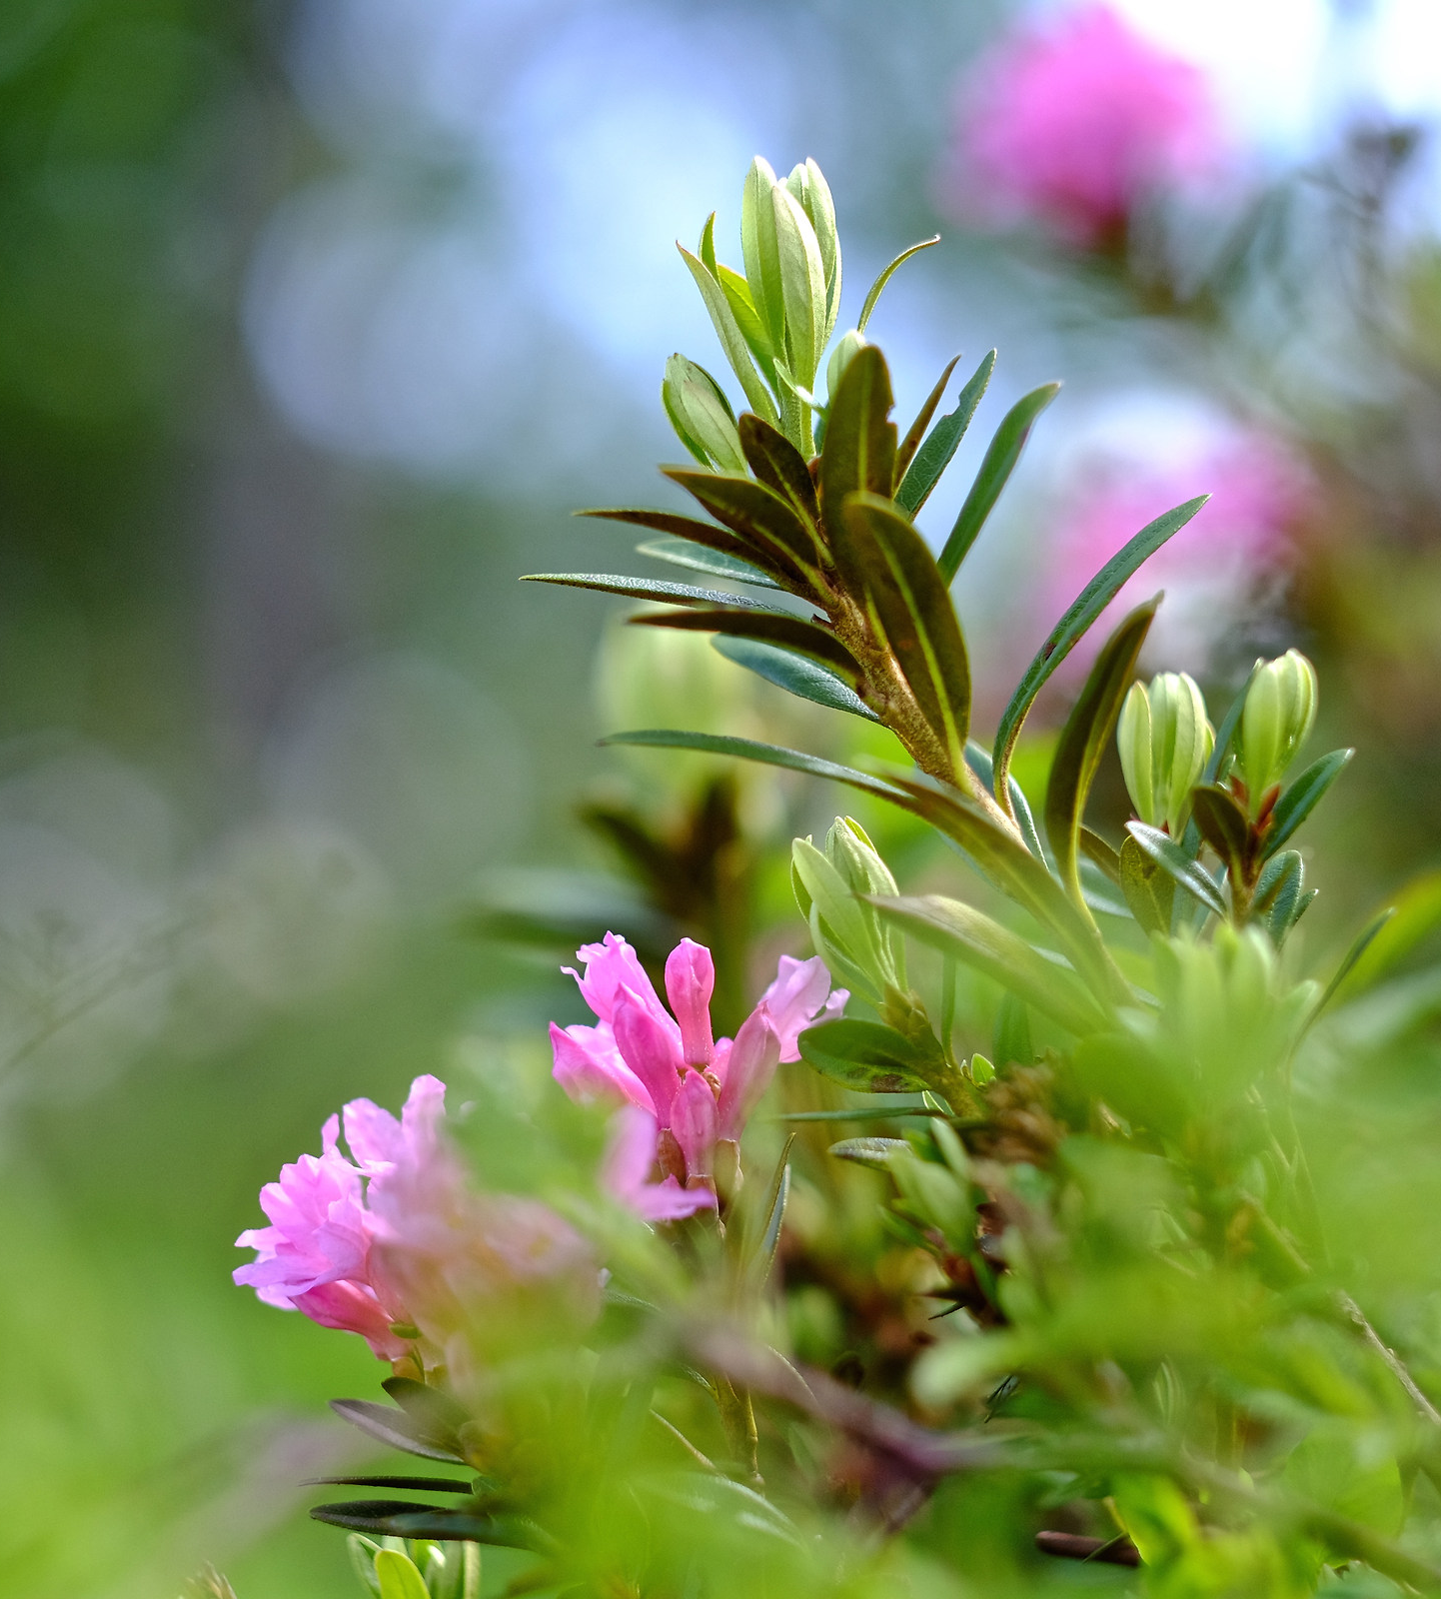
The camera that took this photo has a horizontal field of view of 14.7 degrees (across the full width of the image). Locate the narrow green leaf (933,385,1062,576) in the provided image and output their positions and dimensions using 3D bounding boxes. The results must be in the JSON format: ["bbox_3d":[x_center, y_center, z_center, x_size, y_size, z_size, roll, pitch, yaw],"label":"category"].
[{"bbox_3d":[0.032,-0.036,0.640,0.004,0.028,0.006,37,-18,-21],"label":"narrow green leaf"}]

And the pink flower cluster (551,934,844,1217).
[{"bbox_3d":[-0.003,0.029,0.597,0.030,0.029,0.027,0,0,0],"label":"pink flower cluster"}]

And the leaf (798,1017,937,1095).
[{"bbox_3d":[0.016,0.028,0.598,0.017,0.004,0.009,6,35,-32],"label":"leaf"}]

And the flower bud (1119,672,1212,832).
[{"bbox_3d":[0.049,-0.005,0.611,0.010,0.018,0.009,0,0,0],"label":"flower bud"}]

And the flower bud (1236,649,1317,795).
[{"bbox_3d":[0.061,-0.008,0.612,0.007,0.015,0.008,7,0,0],"label":"flower bud"}]

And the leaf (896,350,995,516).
[{"bbox_3d":[0.028,-0.046,0.708,0.006,0.028,0.004,24,-18,22],"label":"leaf"}]

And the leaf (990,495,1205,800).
[{"bbox_3d":[0.042,-0.018,0.632,0.006,0.042,0.009,34,-6,-9],"label":"leaf"}]

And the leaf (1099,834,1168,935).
[{"bbox_3d":[0.054,0.011,0.700,0.006,0.016,0.003,-26,19,-8],"label":"leaf"}]

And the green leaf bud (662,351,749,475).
[{"bbox_3d":[-0.001,-0.048,0.696,0.007,0.018,0.005,-25,21,24],"label":"green leaf bud"}]

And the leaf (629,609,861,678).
[{"bbox_3d":[0.003,-0.017,0.599,0.028,0.004,0.009,8,-23,-28],"label":"leaf"}]

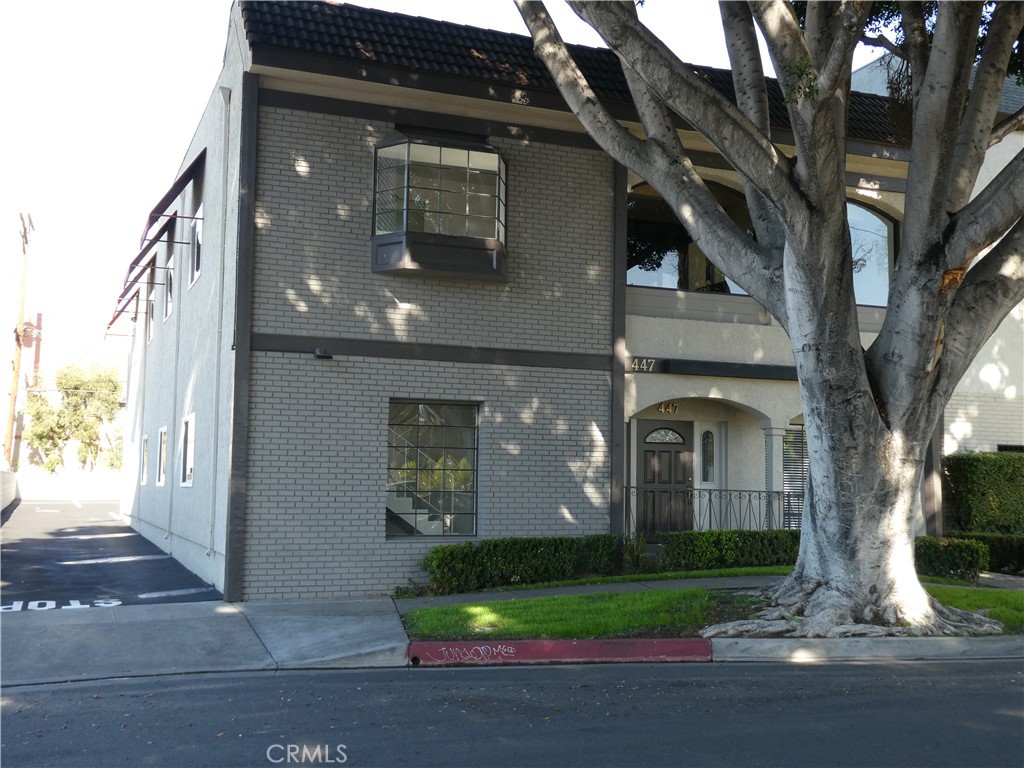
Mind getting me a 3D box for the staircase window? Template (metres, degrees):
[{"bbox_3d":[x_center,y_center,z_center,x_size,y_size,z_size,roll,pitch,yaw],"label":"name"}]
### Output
[{"bbox_3d":[-1.117,1.202,15.304,1.388,1.846,0.120,3,-6,-23],"label":"staircase window"}]

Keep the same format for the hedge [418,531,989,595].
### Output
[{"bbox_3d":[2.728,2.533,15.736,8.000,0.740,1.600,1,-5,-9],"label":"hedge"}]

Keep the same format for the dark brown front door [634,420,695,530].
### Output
[{"bbox_3d":[2.500,1.602,17.784,1.059,2.020,0.080,3,-6,-23],"label":"dark brown front door"}]

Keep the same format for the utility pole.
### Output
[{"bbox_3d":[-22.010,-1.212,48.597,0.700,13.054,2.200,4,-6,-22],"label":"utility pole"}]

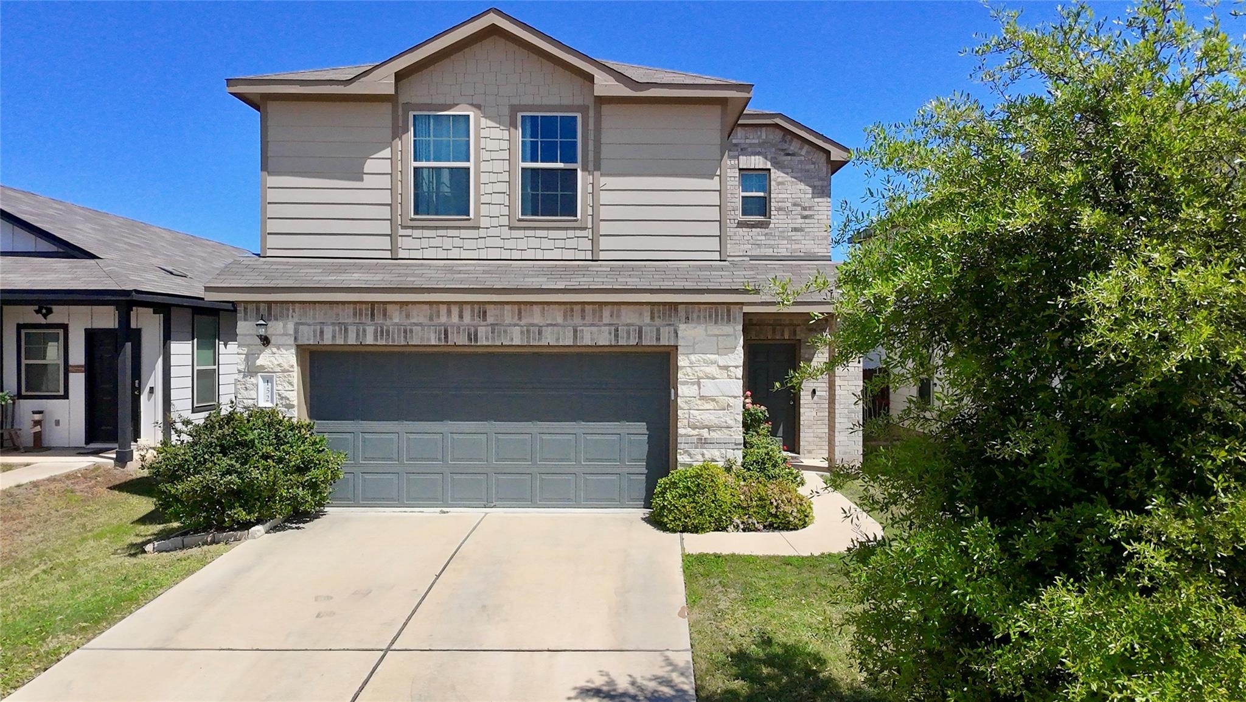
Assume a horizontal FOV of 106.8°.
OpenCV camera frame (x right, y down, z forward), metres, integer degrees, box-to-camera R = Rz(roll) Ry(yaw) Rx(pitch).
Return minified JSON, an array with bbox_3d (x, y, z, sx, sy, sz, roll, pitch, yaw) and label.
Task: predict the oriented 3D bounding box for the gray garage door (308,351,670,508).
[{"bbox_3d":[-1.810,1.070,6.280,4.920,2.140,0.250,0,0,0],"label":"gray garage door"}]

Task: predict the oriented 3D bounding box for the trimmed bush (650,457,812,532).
[{"bbox_3d":[1.380,1.790,5.920,2.050,0.820,0.950,0,0,0],"label":"trimmed bush"}]

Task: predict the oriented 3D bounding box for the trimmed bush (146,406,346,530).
[{"bbox_3d":[-4.600,1.450,5.700,2.250,1.540,1.500,0,0,0],"label":"trimmed bush"}]

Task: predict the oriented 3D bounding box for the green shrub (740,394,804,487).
[{"bbox_3d":[2.120,1.340,6.750,0.950,1.400,0.900,0,0,0],"label":"green shrub"}]

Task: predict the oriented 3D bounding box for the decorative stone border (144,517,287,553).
[{"bbox_3d":[-4.880,2.240,5.650,1.200,0.220,0.800,0,0,0],"label":"decorative stone border"}]

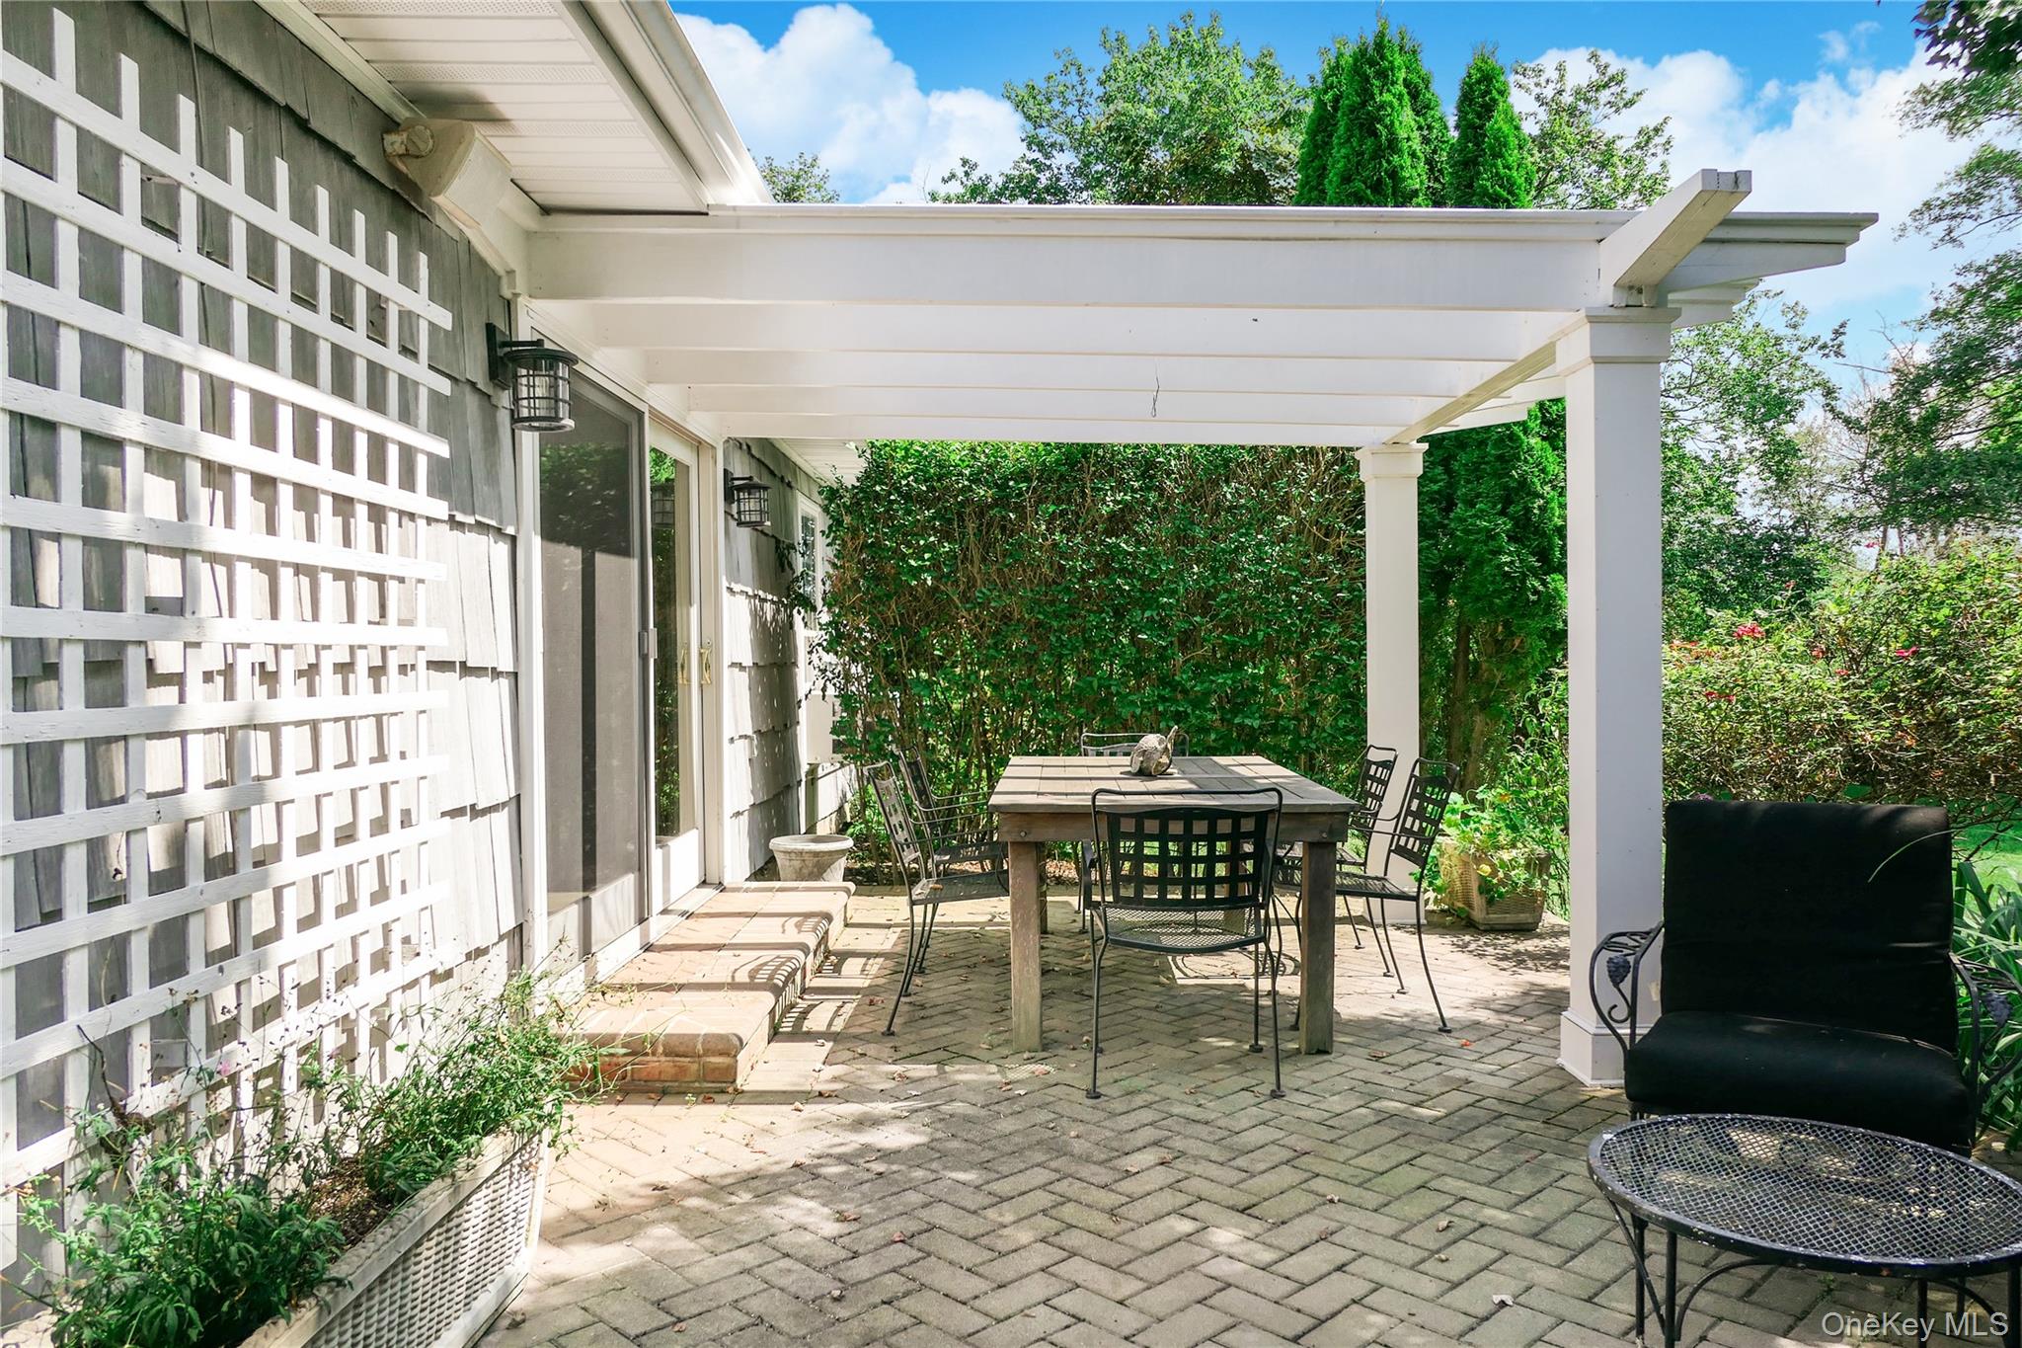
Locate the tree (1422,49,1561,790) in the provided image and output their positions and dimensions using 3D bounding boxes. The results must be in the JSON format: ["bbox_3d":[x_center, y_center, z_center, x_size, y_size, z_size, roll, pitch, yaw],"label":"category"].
[{"bbox_3d":[2.920,-1.280,8.200,1.000,4.950,1.000,0,0,0],"label":"tree"}]

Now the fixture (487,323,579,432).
[{"bbox_3d":[-1.262,-0.780,3.585,0.225,0.275,0.190,0,0,0],"label":"fixture"}]

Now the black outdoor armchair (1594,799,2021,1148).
[{"bbox_3d":[1.650,0.715,2.860,0.720,0.880,0.780,0,0,26],"label":"black outdoor armchair"}]

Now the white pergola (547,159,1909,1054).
[{"bbox_3d":[0.530,-0.070,5.030,3.800,2.450,3.500,0,0,0],"label":"white pergola"}]

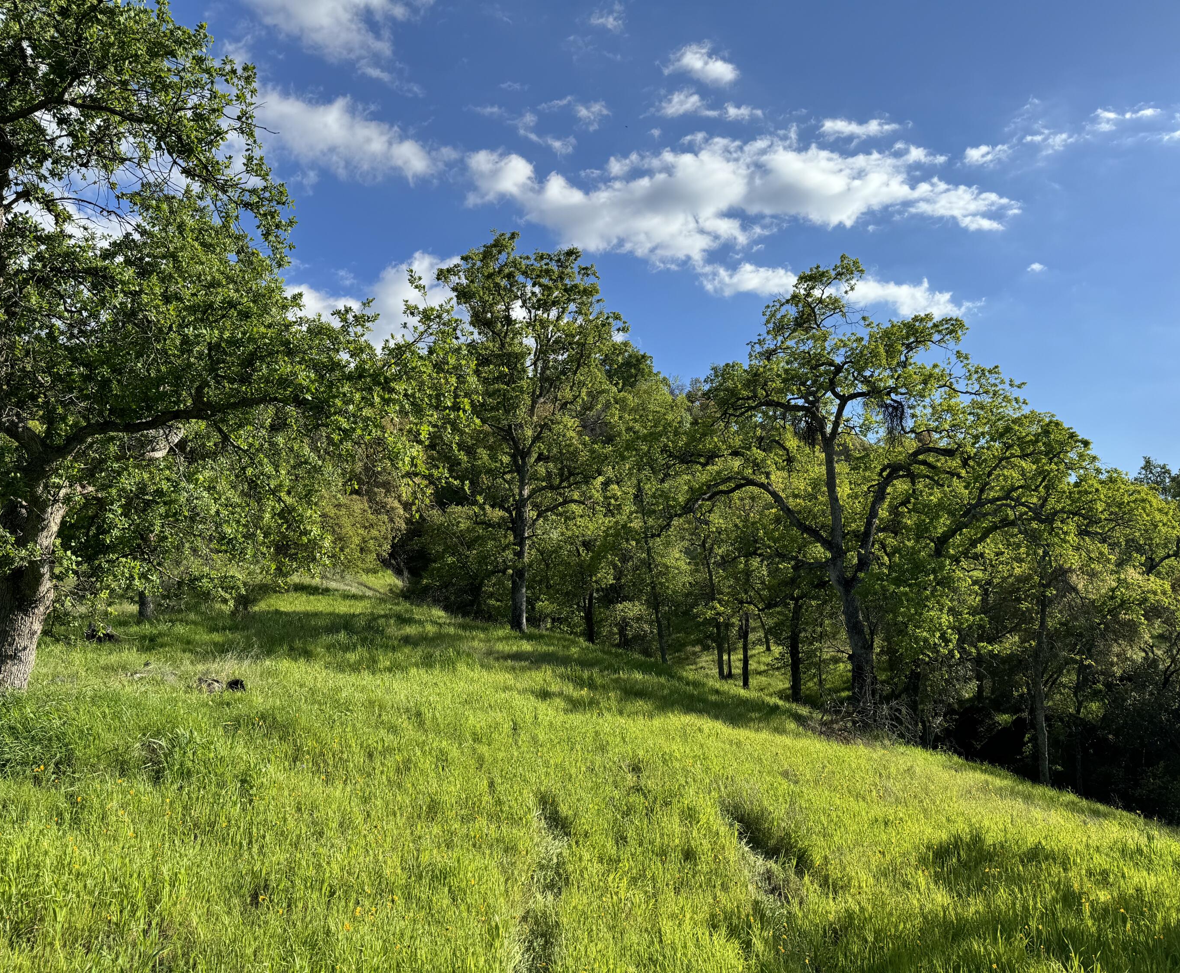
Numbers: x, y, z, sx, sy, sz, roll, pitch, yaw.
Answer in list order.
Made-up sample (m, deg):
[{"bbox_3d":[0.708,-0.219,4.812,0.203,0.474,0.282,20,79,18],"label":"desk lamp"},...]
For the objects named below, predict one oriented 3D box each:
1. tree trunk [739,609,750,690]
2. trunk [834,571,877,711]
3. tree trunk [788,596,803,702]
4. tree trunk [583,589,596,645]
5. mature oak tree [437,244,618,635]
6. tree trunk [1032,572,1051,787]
[{"bbox_3d":[5.756,6.096,33.500,0.340,2.940,0.320,0,-2,0],"label":"tree trunk"},{"bbox_3d":[7.646,4.482,26.000,1.150,4.190,0.850,0,-2,0],"label":"trunk"},{"bbox_3d":[7.073,5.676,31.000,0.440,3.630,0.420,0,-2,0],"label":"tree trunk"},{"bbox_3d":[-0.019,4.885,34.000,0.410,2.150,0.380,0,-2,0],"label":"tree trunk"},{"bbox_3d":[-2.079,-1.792,30.000,6.500,13.350,6.200,0,-2,0],"label":"mature oak tree"},{"bbox_3d":[10.541,4.508,21.000,0.400,5.020,0.360,0,-2,0],"label":"tree trunk"}]

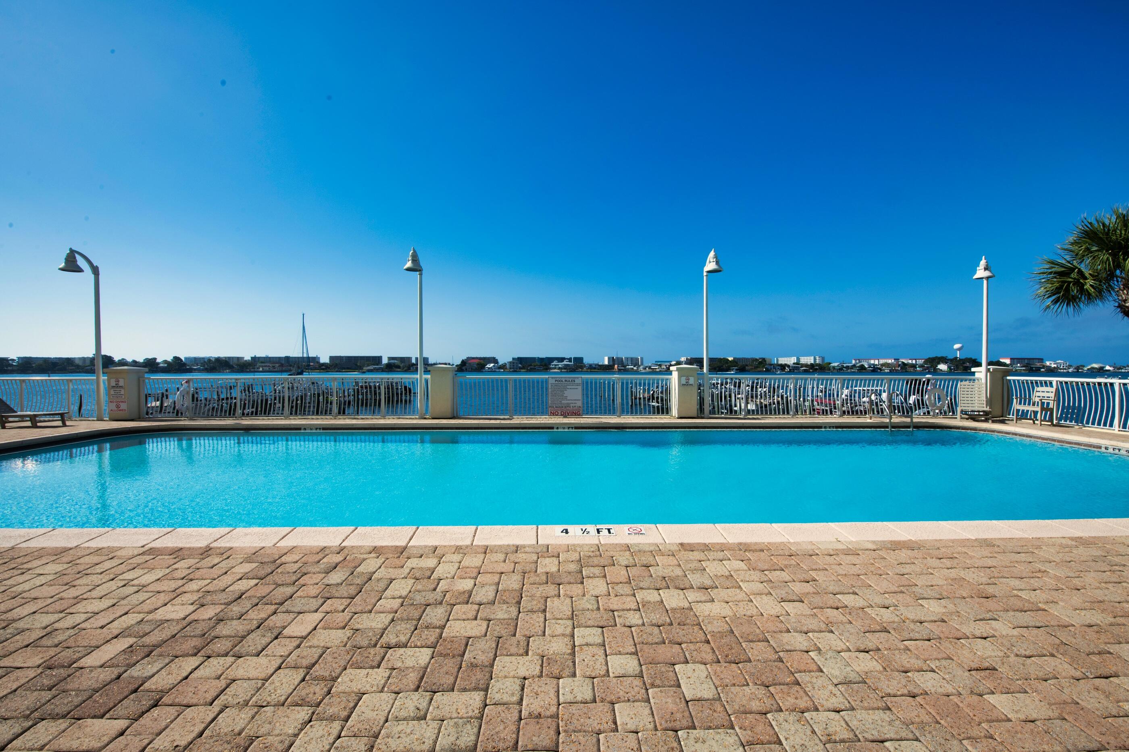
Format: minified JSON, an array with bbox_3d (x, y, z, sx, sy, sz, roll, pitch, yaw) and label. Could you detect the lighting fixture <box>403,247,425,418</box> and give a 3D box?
[{"bbox_3d":[-3.645,-1.016,10.782,0.430,4.200,0.850,0,1,0],"label":"lighting fixture"}]

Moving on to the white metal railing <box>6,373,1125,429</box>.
[{"bbox_3d":[-1.400,0.564,10.059,25.800,1.070,2.600,0,1,0],"label":"white metal railing"}]

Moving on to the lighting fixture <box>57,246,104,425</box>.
[{"bbox_3d":[-11.765,-0.975,10.733,0.430,4.200,0.850,0,1,0],"label":"lighting fixture"}]

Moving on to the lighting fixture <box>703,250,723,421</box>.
[{"bbox_3d":[3.674,-1.018,10.932,0.430,4.200,0.850,0,1,-1],"label":"lighting fixture"}]

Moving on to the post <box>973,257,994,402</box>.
[{"bbox_3d":[10.783,-0.972,11.221,0.430,4.200,0.850,1,1,41],"label":"post"}]

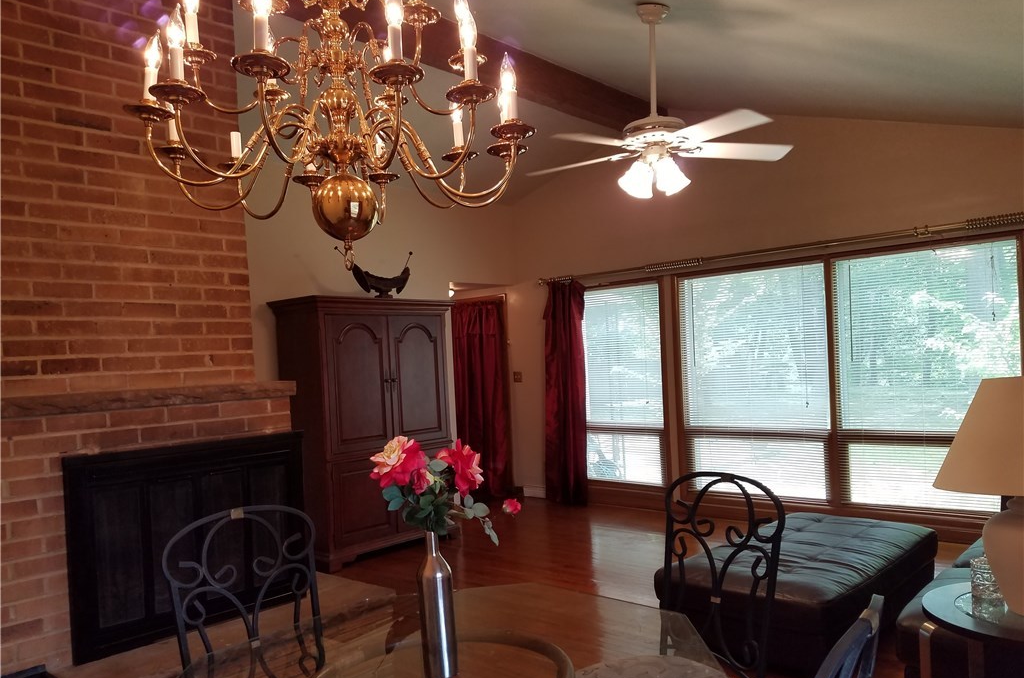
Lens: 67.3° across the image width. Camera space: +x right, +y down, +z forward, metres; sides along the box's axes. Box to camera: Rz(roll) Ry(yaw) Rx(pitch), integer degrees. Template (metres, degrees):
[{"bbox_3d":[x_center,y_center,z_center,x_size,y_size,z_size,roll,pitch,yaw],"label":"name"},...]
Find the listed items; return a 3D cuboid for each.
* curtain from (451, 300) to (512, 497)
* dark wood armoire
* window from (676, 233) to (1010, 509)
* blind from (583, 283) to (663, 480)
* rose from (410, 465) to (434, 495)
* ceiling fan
[{"bbox_3d":[-0.425,0.647,8.297,0.850,2.040,0.120,-4,-2,42],"label":"curtain"},{"bbox_3d":[-1.094,0.667,5.966,0.614,1.905,1.358,-4,-2,39],"label":"dark wood armoire"},{"bbox_3d":[2.419,0.311,5.862,2.550,1.870,0.120,-4,-2,42],"label":"window"},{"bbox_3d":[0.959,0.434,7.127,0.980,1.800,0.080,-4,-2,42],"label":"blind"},{"bbox_3d":[-0.187,0.295,1.605,0.052,0.062,0.050,-3,-1,0],"label":"rose"},{"bbox_3d":[0.663,-1.123,3.585,1.300,0.900,1.300,-2,-1,-8],"label":"ceiling fan"}]

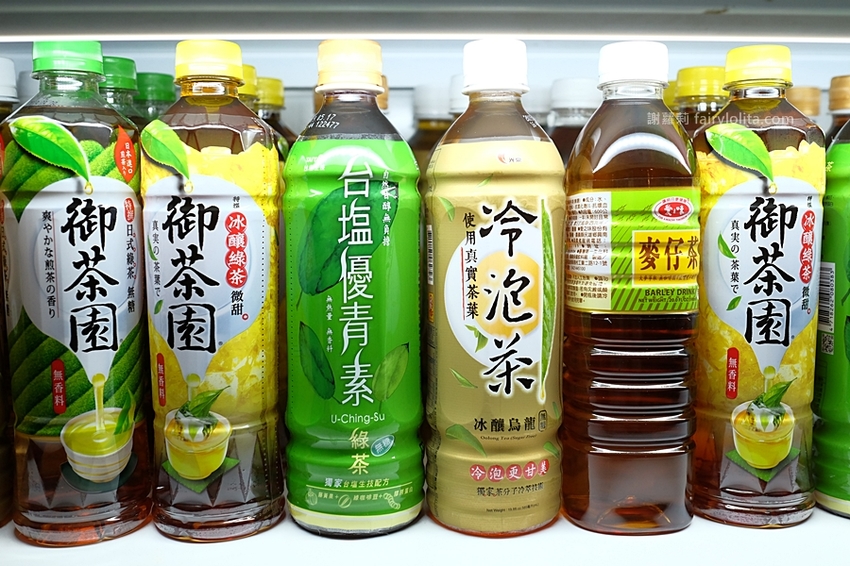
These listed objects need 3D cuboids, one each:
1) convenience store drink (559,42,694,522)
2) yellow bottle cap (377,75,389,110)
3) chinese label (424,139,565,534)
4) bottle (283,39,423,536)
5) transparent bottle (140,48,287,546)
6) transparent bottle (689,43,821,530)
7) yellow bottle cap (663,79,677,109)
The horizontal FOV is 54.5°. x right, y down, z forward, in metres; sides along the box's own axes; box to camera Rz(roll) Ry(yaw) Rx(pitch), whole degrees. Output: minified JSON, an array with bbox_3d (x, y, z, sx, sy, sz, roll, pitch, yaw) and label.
[{"bbox_3d":[0.100,0.002,0.403,0.064,0.229,0.064,0,5,0],"label":"convenience store drink"},{"bbox_3d":[-0.036,-0.111,0.482,0.030,0.021,0.030,0,5,0],"label":"yellow bottle cap"},{"bbox_3d":[0.034,0.023,0.403,0.067,0.177,0.067,-1,5,-5],"label":"chinese label"},{"bbox_3d":[-0.035,0.002,0.402,0.067,0.230,0.067,-1,5,-5],"label":"bottle"},{"bbox_3d":[-0.101,0.003,0.396,0.064,0.229,0.064,0,5,1],"label":"transparent bottle"},{"bbox_3d":[0.163,0.001,0.411,0.063,0.228,0.063,1,5,13],"label":"transparent bottle"},{"bbox_3d":[0.155,-0.120,0.525,0.031,0.018,0.031,0,5,0],"label":"yellow bottle cap"}]

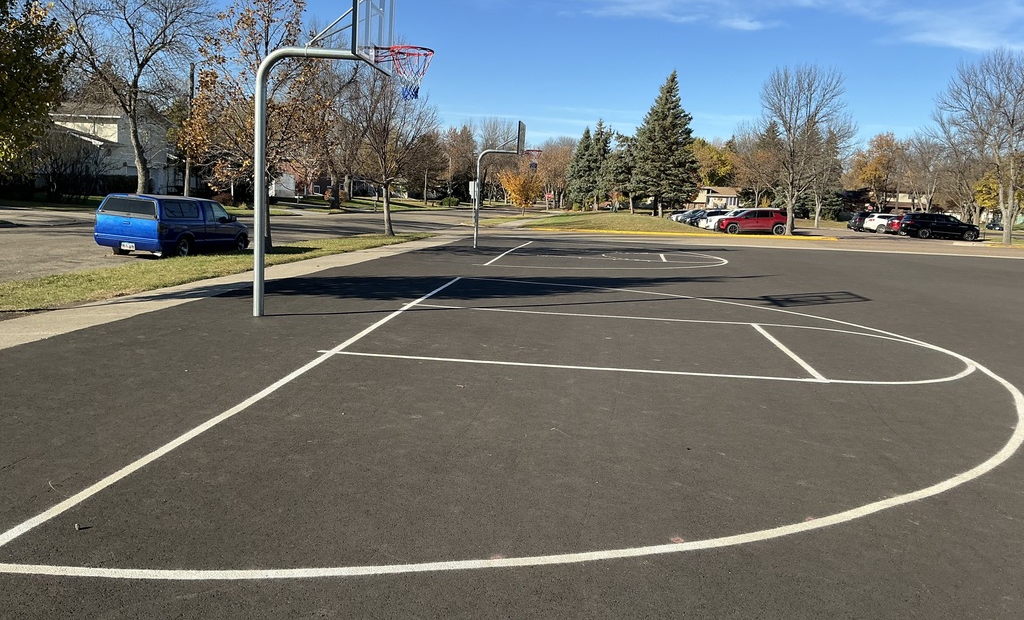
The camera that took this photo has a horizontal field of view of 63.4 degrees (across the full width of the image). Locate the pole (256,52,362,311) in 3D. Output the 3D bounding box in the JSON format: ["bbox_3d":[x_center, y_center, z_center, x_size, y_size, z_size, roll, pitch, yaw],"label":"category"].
[{"bbox_3d":[-2.333,-1.427,9.530,1.320,3.090,0.120,3,8,5],"label":"pole"}]

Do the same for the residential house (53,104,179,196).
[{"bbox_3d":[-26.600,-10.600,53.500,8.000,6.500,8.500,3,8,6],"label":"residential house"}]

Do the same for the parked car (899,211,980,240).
[{"bbox_3d":[32.720,-6.424,63.500,5.450,1.880,2.020,3,7,6],"label":"parked car"}]

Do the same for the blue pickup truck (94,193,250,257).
[{"bbox_3d":[-9.050,-2.380,22.800,1.780,1.600,5.150,4,8,9],"label":"blue pickup truck"}]

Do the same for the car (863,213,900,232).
[{"bbox_3d":[33.897,-7.631,73.500,4.900,1.740,1.930,3,7,5],"label":"car"}]

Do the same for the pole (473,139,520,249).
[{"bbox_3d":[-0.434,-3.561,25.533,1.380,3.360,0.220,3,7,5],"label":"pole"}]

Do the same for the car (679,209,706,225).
[{"bbox_3d":[16.292,-7.459,68.500,4.650,1.620,1.860,3,7,0],"label":"car"}]

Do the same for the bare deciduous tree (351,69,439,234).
[{"bbox_3d":[-4.402,-5.971,31.300,3.300,6.300,3.300,3,8,6],"label":"bare deciduous tree"}]

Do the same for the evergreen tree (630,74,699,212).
[{"bbox_3d":[14.826,-16.081,80.000,6.800,14.100,6.800,3,8,6],"label":"evergreen tree"}]

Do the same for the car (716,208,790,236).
[{"bbox_3d":[16.750,-6.030,56.700,5.180,1.790,2.000,3,8,4],"label":"car"}]

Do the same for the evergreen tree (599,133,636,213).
[{"bbox_3d":[11.409,-13.894,84.000,4.600,8.200,4.600,3,7,0],"label":"evergreen tree"}]

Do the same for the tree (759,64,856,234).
[{"bbox_3d":[19.312,-10.495,54.500,6.200,11.100,6.200,3,7,0],"label":"tree"}]

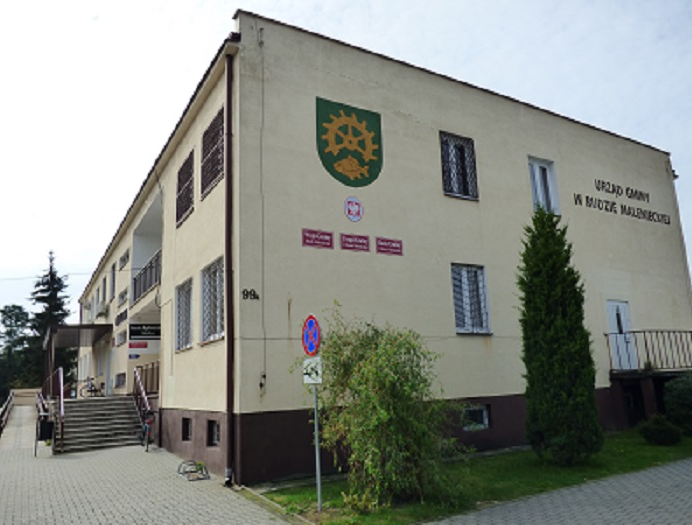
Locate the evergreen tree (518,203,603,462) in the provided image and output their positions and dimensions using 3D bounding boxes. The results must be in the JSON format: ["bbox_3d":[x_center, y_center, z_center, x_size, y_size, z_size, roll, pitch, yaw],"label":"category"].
[{"bbox_3d":[4.104,1.321,10.609,1.500,5.094,1.500,5,-15,-30],"label":"evergreen tree"}]

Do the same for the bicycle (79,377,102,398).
[{"bbox_3d":[-10.628,5.251,22.000,1.500,0.950,0.550,-8,-13,25],"label":"bicycle"}]

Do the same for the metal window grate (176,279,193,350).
[{"bbox_3d":[-3.859,1.274,12.655,0.060,1.580,1.550,5,-14,-30],"label":"metal window grate"}]

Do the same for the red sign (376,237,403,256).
[{"bbox_3d":[0.951,-0.335,11.221,0.670,0.350,0.030,5,-14,-30],"label":"red sign"}]

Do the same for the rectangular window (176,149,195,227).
[{"bbox_3d":[-4.099,-1.885,13.494,0.060,1.600,1.600,5,-14,-30],"label":"rectangular window"}]

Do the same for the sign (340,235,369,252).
[{"bbox_3d":[0.216,-0.417,11.232,0.727,0.328,0.030,5,-15,-30],"label":"sign"}]

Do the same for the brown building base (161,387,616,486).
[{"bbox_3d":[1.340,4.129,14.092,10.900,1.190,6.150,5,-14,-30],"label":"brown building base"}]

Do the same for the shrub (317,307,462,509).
[{"bbox_3d":[0.637,2.052,7.849,2.000,2.715,1.900,-2,-13,-1],"label":"shrub"}]

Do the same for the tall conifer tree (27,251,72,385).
[{"bbox_3d":[-25.485,5.592,46.018,4.600,13.540,4.600,-2,-12,0],"label":"tall conifer tree"}]

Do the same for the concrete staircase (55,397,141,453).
[{"bbox_3d":[-7.432,4.716,15.594,2.157,1.330,2.750,5,-15,-30],"label":"concrete staircase"}]

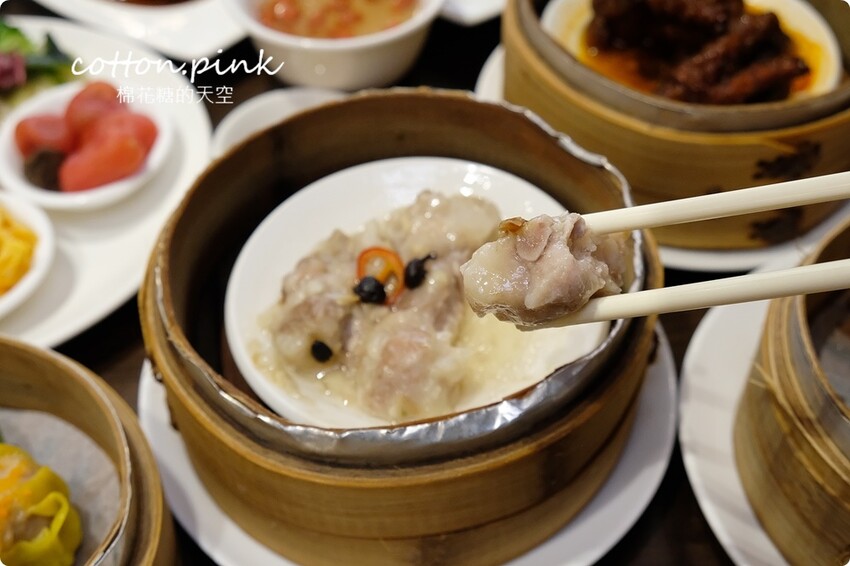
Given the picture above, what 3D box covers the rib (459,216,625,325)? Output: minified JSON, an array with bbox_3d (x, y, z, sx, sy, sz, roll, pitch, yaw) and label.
[{"bbox_3d":[0.033,-0.004,0.268,0.045,0.028,0.031,-10,50,-6],"label":"rib"}]

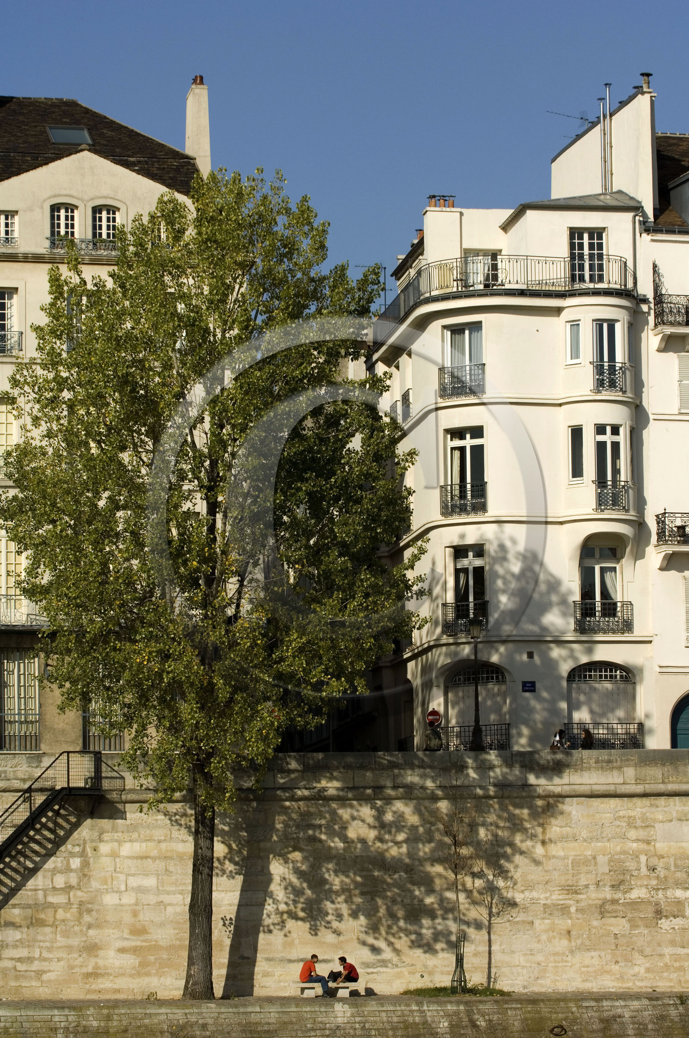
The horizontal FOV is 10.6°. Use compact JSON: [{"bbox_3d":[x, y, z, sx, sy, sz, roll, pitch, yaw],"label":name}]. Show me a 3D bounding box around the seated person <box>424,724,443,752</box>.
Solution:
[{"bbox_3d":[2.570,6.573,108.500,0.500,1.280,0.700,1,-6,-18],"label":"seated person"}]

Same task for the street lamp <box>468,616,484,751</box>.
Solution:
[{"bbox_3d":[3.744,4.713,104.826,0.460,4.100,0.460,-1,-5,0],"label":"street lamp"}]

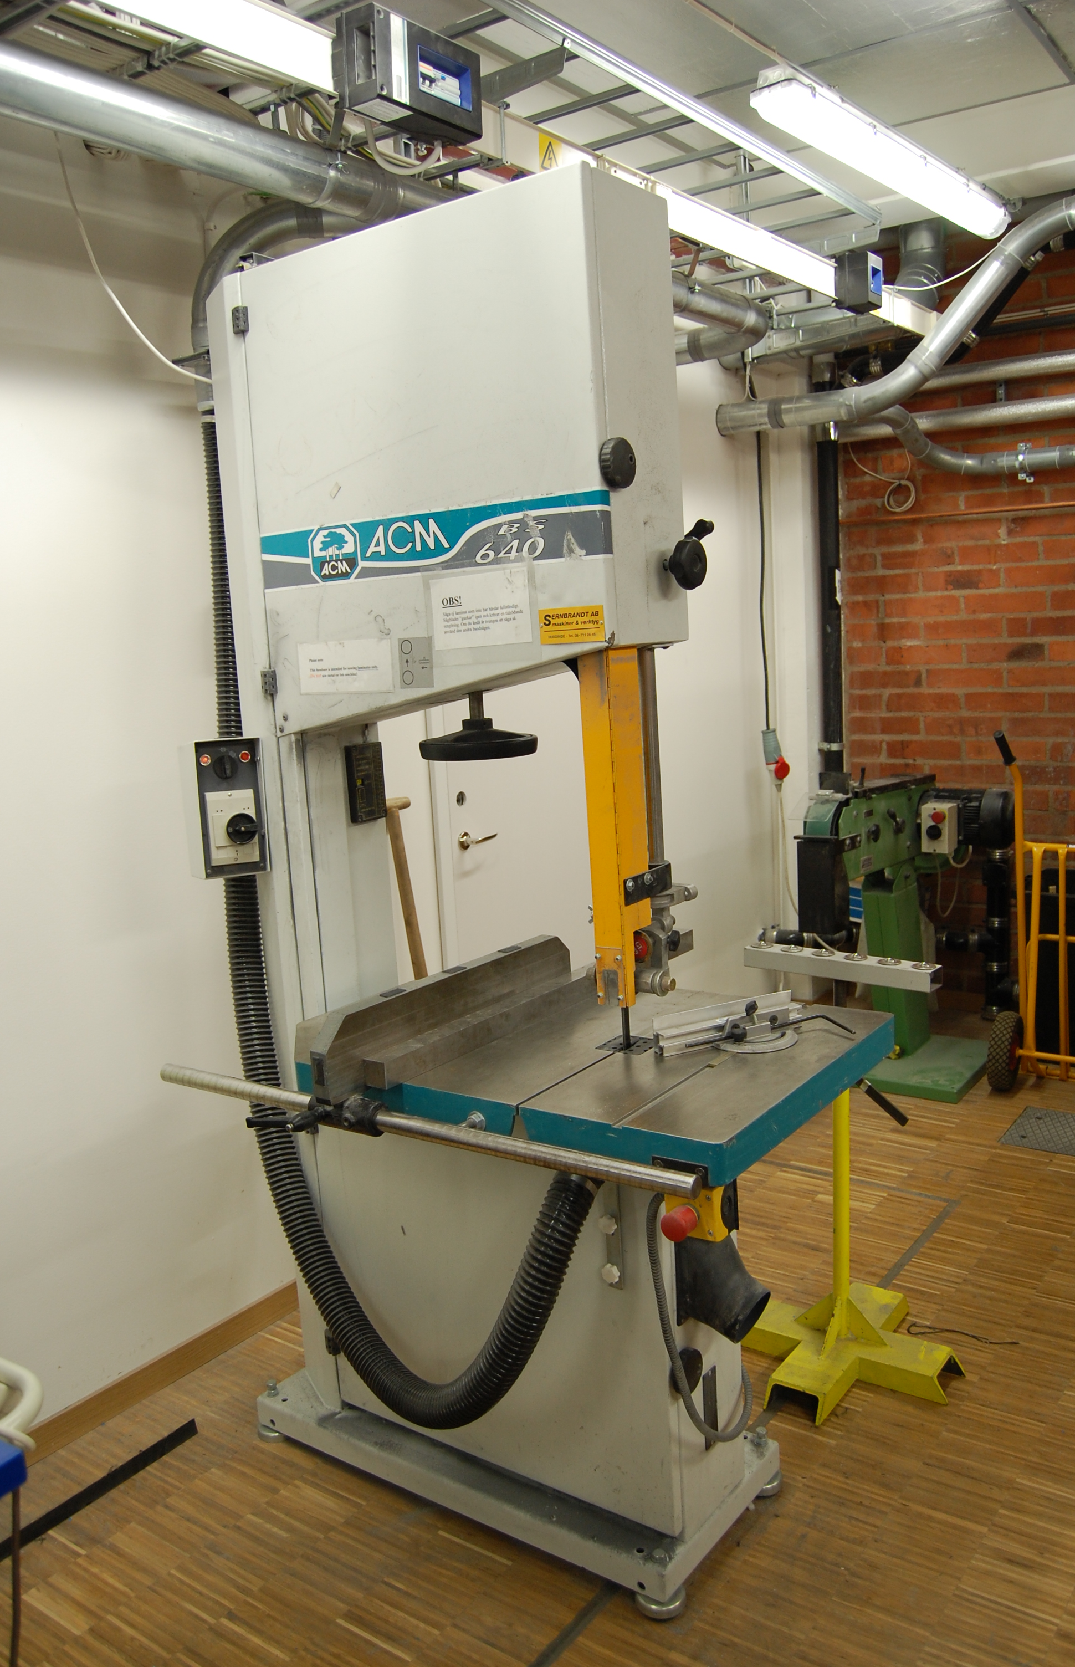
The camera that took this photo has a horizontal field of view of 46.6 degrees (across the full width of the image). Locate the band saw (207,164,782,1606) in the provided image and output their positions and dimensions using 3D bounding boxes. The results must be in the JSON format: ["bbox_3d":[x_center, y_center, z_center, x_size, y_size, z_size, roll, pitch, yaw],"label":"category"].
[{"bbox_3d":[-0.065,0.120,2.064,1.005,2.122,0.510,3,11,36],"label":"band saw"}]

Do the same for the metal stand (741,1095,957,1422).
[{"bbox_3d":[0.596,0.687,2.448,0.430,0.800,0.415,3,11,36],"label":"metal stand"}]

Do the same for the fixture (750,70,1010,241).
[{"bbox_3d":[0.929,-1.713,3.223,0.150,0.100,1.280,4,12,40],"label":"fixture"}]

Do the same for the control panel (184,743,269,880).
[{"bbox_3d":[-0.585,-0.051,2.352,0.125,0.250,0.090,-7,10,-24],"label":"control panel"}]

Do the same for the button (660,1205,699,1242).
[{"bbox_3d":[0.185,0.485,1.565,0.040,0.040,0.045,3,11,36],"label":"button"}]

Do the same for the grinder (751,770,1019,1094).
[{"bbox_3d":[1.170,0.326,3.969,0.555,0.975,0.840,3,11,36],"label":"grinder"}]

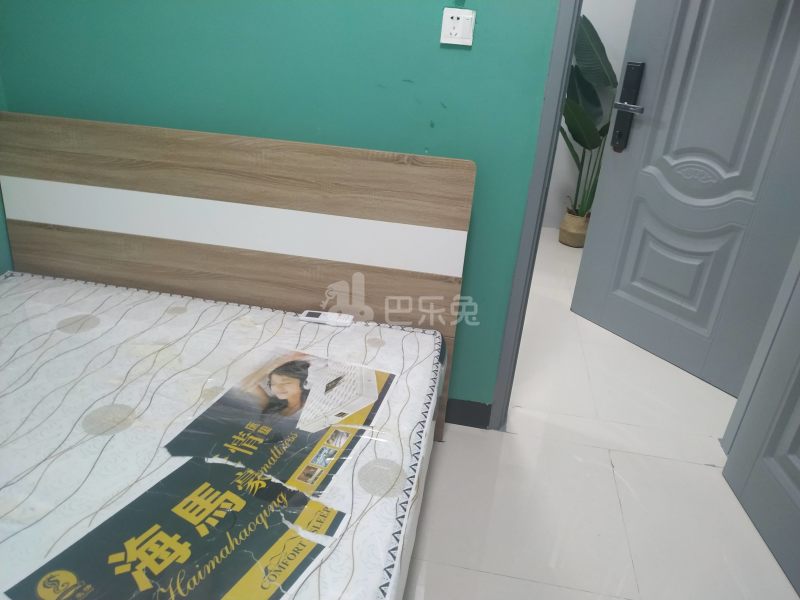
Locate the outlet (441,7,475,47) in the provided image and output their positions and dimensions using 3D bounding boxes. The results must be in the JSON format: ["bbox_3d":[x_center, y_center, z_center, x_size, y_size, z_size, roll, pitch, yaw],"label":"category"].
[{"bbox_3d":[0.158,-0.736,1.497,0.086,0.086,0.013,8,26,8],"label":"outlet"}]

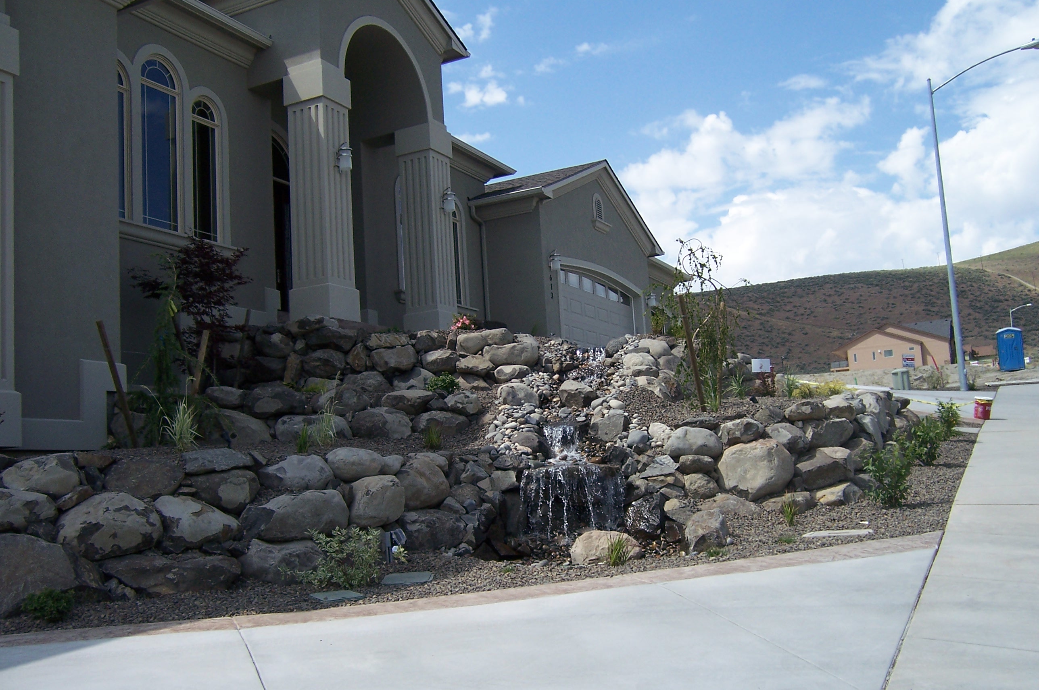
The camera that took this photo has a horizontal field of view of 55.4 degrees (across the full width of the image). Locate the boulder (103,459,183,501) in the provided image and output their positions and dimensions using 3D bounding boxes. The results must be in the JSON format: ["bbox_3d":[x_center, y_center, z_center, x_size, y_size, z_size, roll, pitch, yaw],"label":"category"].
[{"bbox_3d":[-3.514,1.258,9.250,0.719,0.369,0.520,-2,-7,-11],"label":"boulder"}]

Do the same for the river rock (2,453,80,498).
[{"bbox_3d":[-4.440,1.213,9.200,0.680,0.418,0.544,-3,-7,-6],"label":"river rock"}]

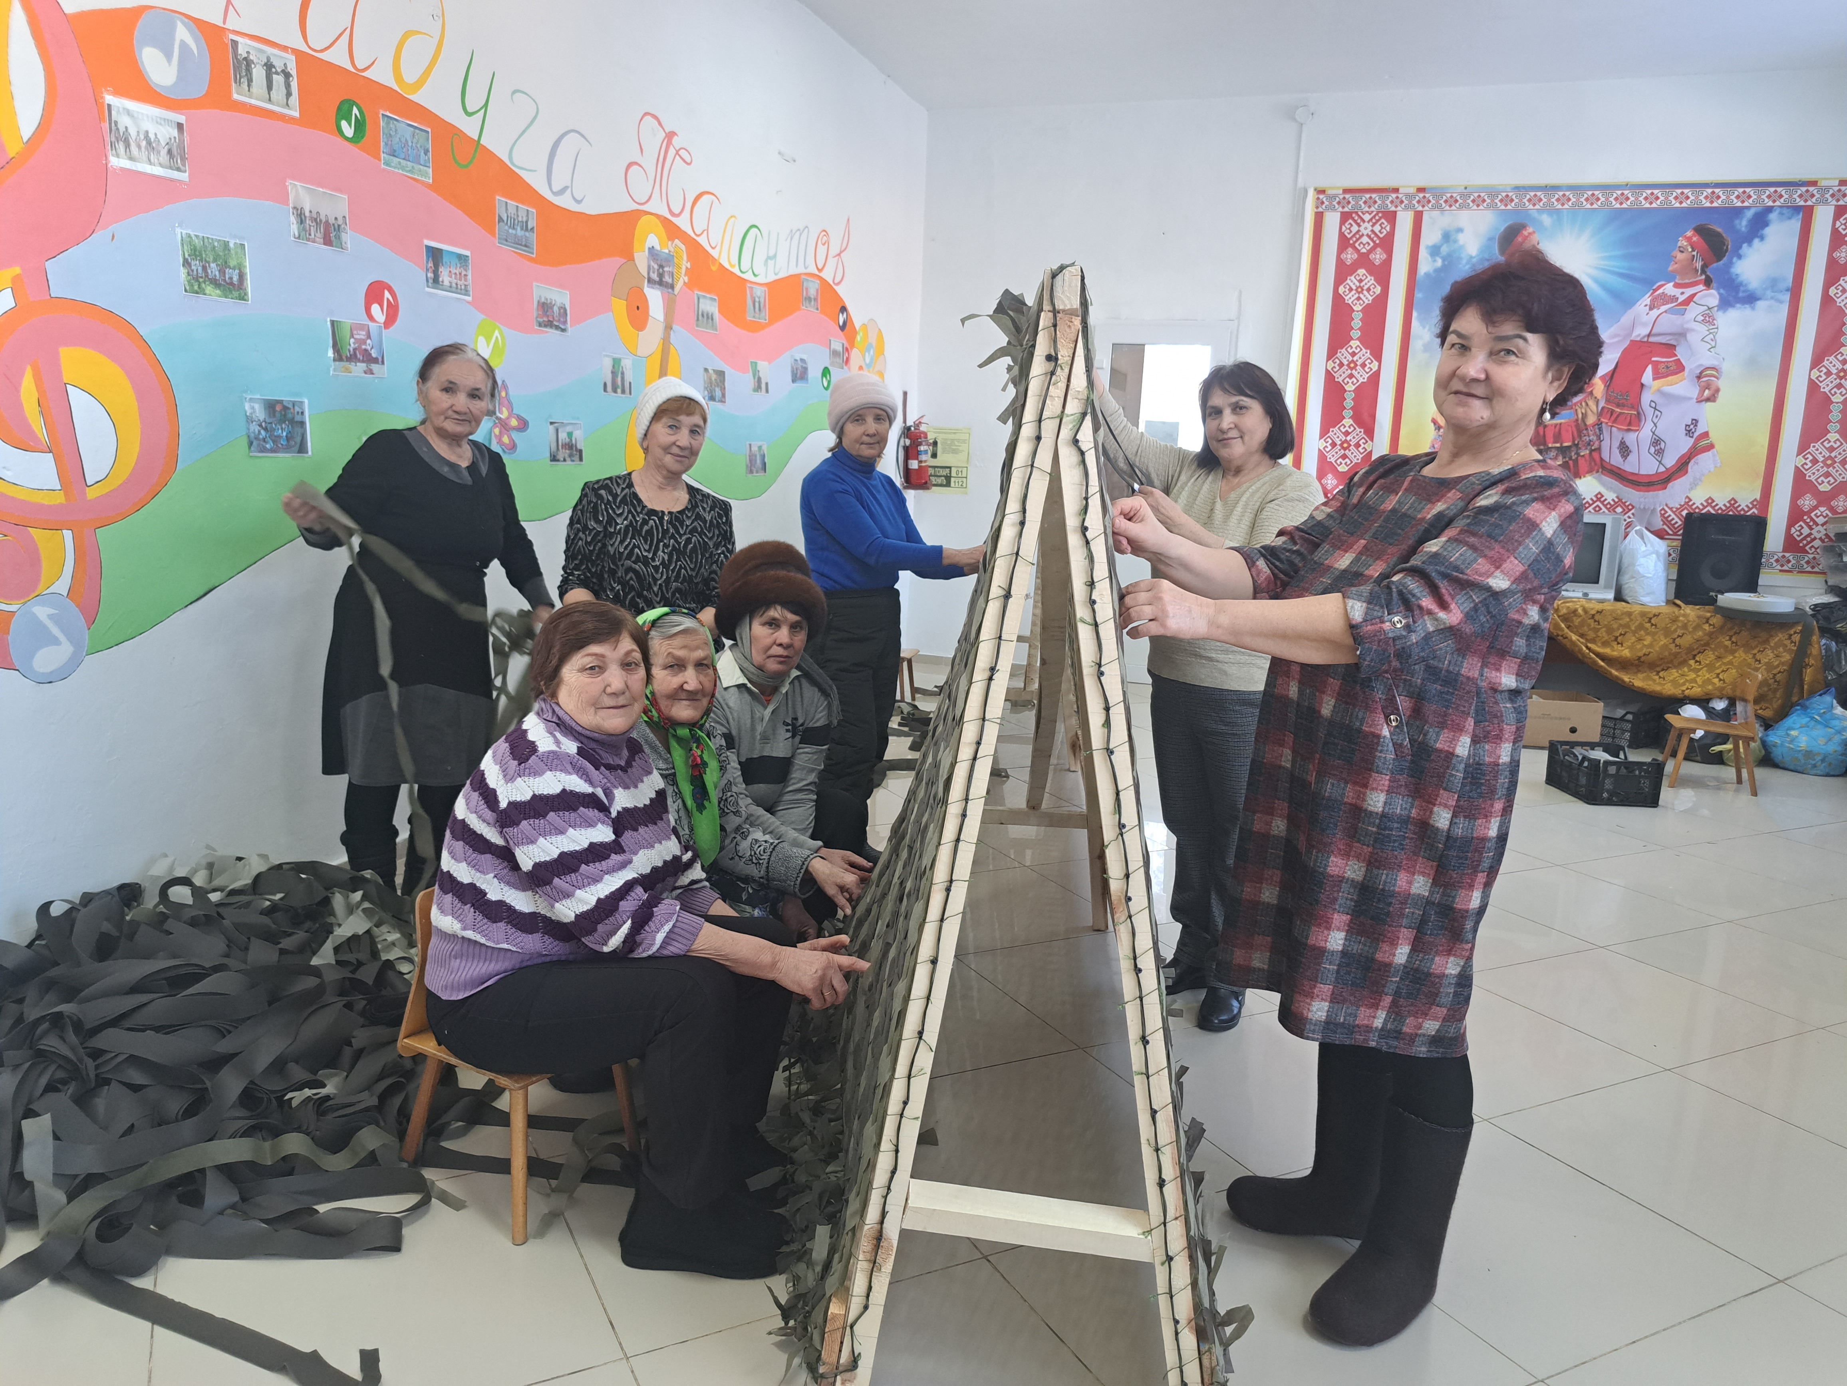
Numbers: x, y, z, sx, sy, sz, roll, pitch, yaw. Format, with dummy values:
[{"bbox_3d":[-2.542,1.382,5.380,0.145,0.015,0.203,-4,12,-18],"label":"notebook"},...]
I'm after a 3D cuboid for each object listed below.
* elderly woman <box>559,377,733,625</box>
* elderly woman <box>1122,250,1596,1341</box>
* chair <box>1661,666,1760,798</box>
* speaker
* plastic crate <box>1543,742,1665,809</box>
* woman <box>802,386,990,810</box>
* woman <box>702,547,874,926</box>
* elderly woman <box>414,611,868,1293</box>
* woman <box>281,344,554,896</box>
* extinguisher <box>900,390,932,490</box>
[{"bbox_3d":[-0.785,-0.136,3.687,0.500,1.520,0.340,-3,11,-27],"label":"elderly woman"},{"bbox_3d":[0.604,0.173,1.935,0.680,1.620,0.460,-1,11,-20],"label":"elderly woman"},{"bbox_3d":[3.572,0.157,5.810,0.340,0.545,0.290,6,11,20],"label":"chair"},{"bbox_3d":[4.195,-0.706,6.736,0.325,0.470,0.290,5,10,17],"label":"speaker"},{"bbox_3d":[2.964,0.350,5.579,0.300,0.195,0.385,2,10,0],"label":"plastic crate"},{"bbox_3d":[-0.092,-0.217,4.104,0.580,1.590,0.480,9,12,34],"label":"woman"},{"bbox_3d":[-0.377,0.173,3.261,0.480,1.090,0.580,-6,13,-39],"label":"woman"},{"bbox_3d":[-0.465,0.382,2.191,0.780,1.040,0.480,5,10,18],"label":"elderly woman"},{"bbox_3d":[-1.356,-0.136,3.417,0.600,1.570,0.420,-5,12,-37],"label":"woman"},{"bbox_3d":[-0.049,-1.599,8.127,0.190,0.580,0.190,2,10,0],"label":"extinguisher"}]

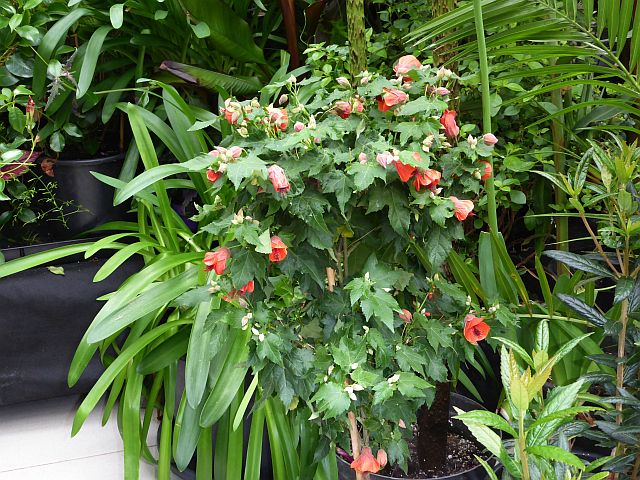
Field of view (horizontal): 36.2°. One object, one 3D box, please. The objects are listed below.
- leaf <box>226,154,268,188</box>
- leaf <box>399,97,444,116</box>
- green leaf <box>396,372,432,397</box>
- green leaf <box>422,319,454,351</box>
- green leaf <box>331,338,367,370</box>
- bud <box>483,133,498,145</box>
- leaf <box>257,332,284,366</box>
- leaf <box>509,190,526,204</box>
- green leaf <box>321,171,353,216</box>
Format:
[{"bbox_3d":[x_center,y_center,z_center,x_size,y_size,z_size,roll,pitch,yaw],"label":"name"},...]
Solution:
[{"bbox_3d":[-0.135,-0.126,1.820,0.080,0.024,0.066,6,61,10],"label":"leaf"},{"bbox_3d":[0.198,-0.259,1.900,0.088,0.022,0.055,-2,37,2],"label":"leaf"},{"bbox_3d":[0.181,0.276,1.870,0.072,0.020,0.052,-5,51,-20],"label":"green leaf"},{"bbox_3d":[0.232,0.185,1.900,0.064,0.020,0.072,-34,73,-23],"label":"green leaf"},{"bbox_3d":[0.054,0.216,1.850,0.068,0.020,0.066,0,60,0],"label":"green leaf"},{"bbox_3d":[0.331,-0.196,1.900,0.029,0.023,0.023,12,61,14],"label":"bud"},{"bbox_3d":[-0.094,0.208,1.880,0.052,0.020,0.064,-21,62,-4],"label":"leaf"},{"bbox_3d":[0.454,-0.098,2.250,0.040,0.034,0.012,-11,-25,-12],"label":"leaf"},{"bbox_3d":[0.031,-0.087,1.840,0.062,0.086,0.022,9,-20,6],"label":"green leaf"}]

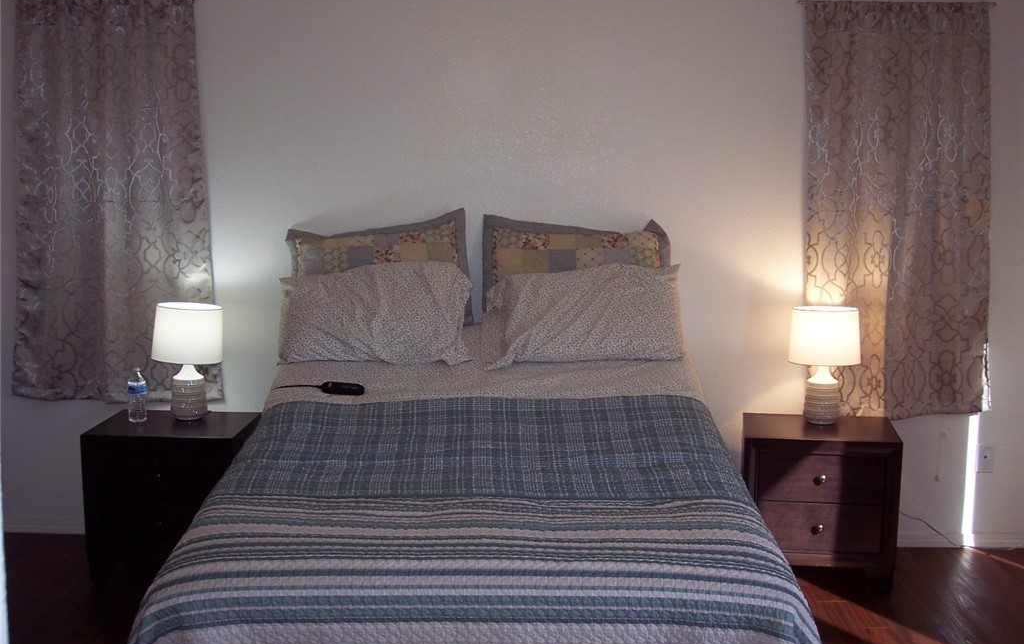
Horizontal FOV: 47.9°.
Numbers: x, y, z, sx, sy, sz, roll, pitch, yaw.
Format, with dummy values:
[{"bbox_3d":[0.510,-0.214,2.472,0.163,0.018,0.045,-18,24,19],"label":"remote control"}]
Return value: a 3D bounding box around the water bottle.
[{"bbox_3d":[-1.412,0.273,4.345,0.066,0.200,0.066,1,8,0],"label":"water bottle"}]

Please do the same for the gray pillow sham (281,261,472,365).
[{"bbox_3d":[-0.503,-0.028,4.287,0.670,0.420,0.170,1,-22,0],"label":"gray pillow sham"}]

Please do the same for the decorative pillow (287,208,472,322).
[{"bbox_3d":[-0.508,-0.198,4.424,0.690,0.450,0.150,1,-6,0],"label":"decorative pillow"}]

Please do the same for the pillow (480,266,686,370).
[{"bbox_3d":[0.269,-0.020,4.287,0.700,0.420,0.170,1,-22,0],"label":"pillow"}]

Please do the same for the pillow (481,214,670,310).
[{"bbox_3d":[0.243,-0.201,4.422,0.700,0.440,0.150,1,-6,0],"label":"pillow"}]

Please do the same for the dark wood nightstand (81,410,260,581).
[{"bbox_3d":[-1.258,0.653,4.350,0.547,0.551,0.417,1,8,2],"label":"dark wood nightstand"}]

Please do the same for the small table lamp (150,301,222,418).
[{"bbox_3d":[-1.224,0.154,4.362,0.270,0.434,0.270,1,8,0],"label":"small table lamp"}]

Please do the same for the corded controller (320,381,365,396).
[{"bbox_3d":[-0.589,0.229,4.009,0.152,0.026,0.050,5,24,10],"label":"corded controller"}]

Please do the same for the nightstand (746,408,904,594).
[{"bbox_3d":[1.153,0.671,4.385,0.547,0.551,0.417,2,8,10],"label":"nightstand"}]

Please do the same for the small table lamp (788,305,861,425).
[{"bbox_3d":[1.185,0.170,4.388,0.276,0.442,0.276,1,8,0],"label":"small table lamp"}]

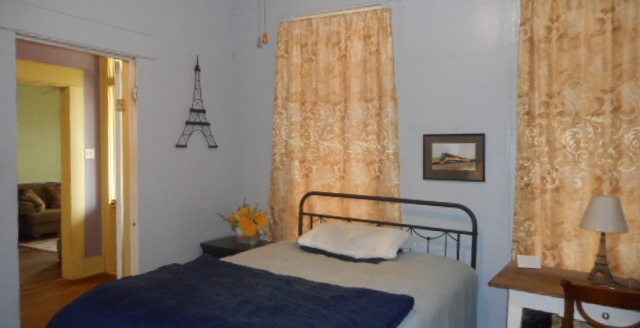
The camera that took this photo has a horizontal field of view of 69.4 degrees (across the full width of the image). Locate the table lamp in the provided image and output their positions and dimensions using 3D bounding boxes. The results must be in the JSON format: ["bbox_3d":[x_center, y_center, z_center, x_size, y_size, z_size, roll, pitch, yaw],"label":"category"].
[{"bbox_3d":[1.616,0.427,2.627,0.230,0.485,0.230,2,3,28],"label":"table lamp"}]

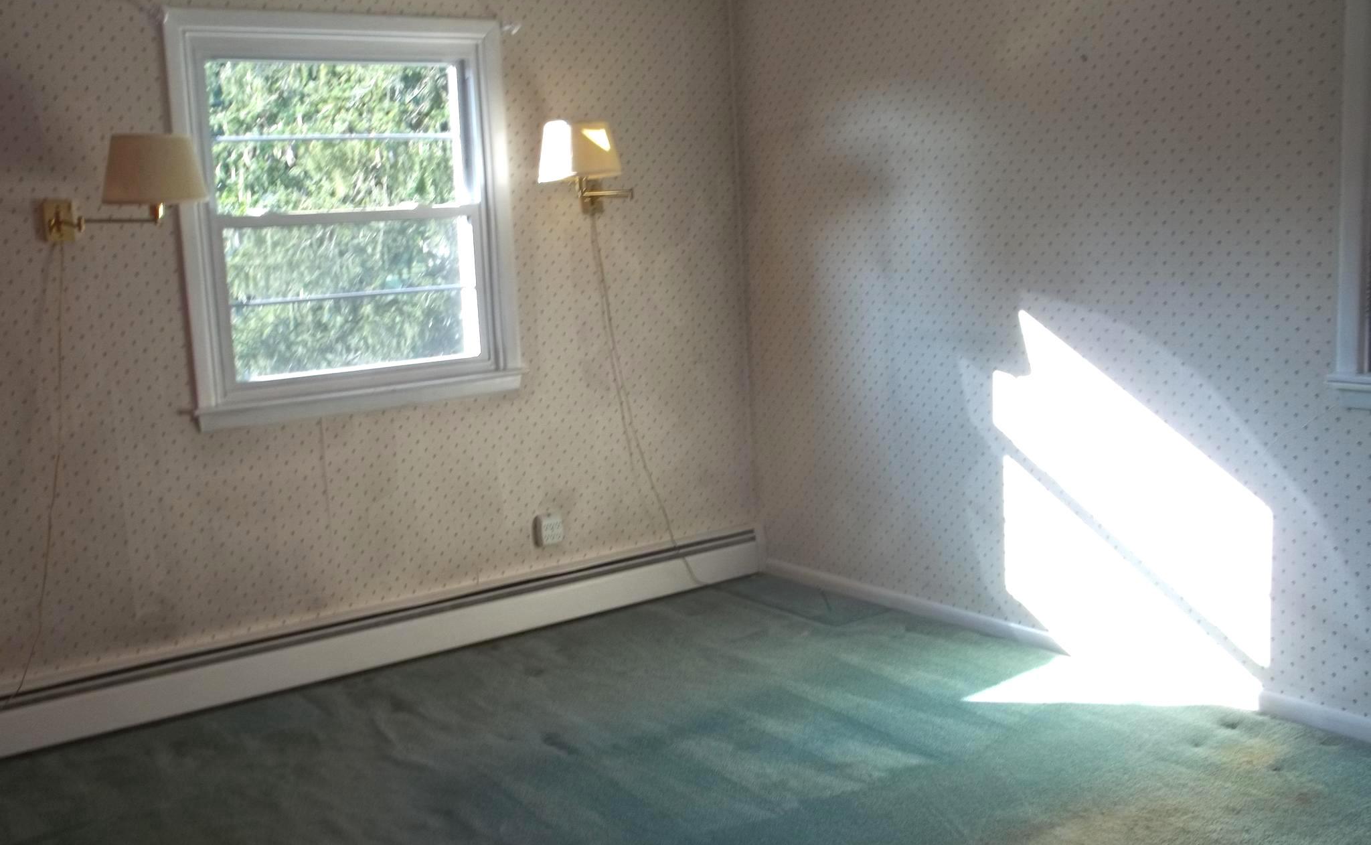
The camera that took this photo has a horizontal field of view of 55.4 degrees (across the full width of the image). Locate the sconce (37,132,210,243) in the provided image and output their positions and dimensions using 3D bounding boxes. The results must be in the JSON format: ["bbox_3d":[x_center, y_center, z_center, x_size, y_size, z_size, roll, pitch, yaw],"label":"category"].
[{"bbox_3d":[-1.543,-0.651,3.628,0.387,0.280,0.369,-9,10,-35],"label":"sconce"}]

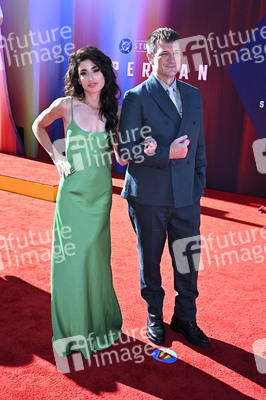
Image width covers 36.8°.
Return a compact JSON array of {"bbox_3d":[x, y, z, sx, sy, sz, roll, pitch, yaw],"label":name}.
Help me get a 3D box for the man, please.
[{"bbox_3d":[0.181,-0.025,2.285,0.550,1.800,0.420,-1,13,-20],"label":"man"}]

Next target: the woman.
[{"bbox_3d":[-0.228,0.046,2.193,0.620,1.660,0.440,1,12,-8],"label":"woman"}]

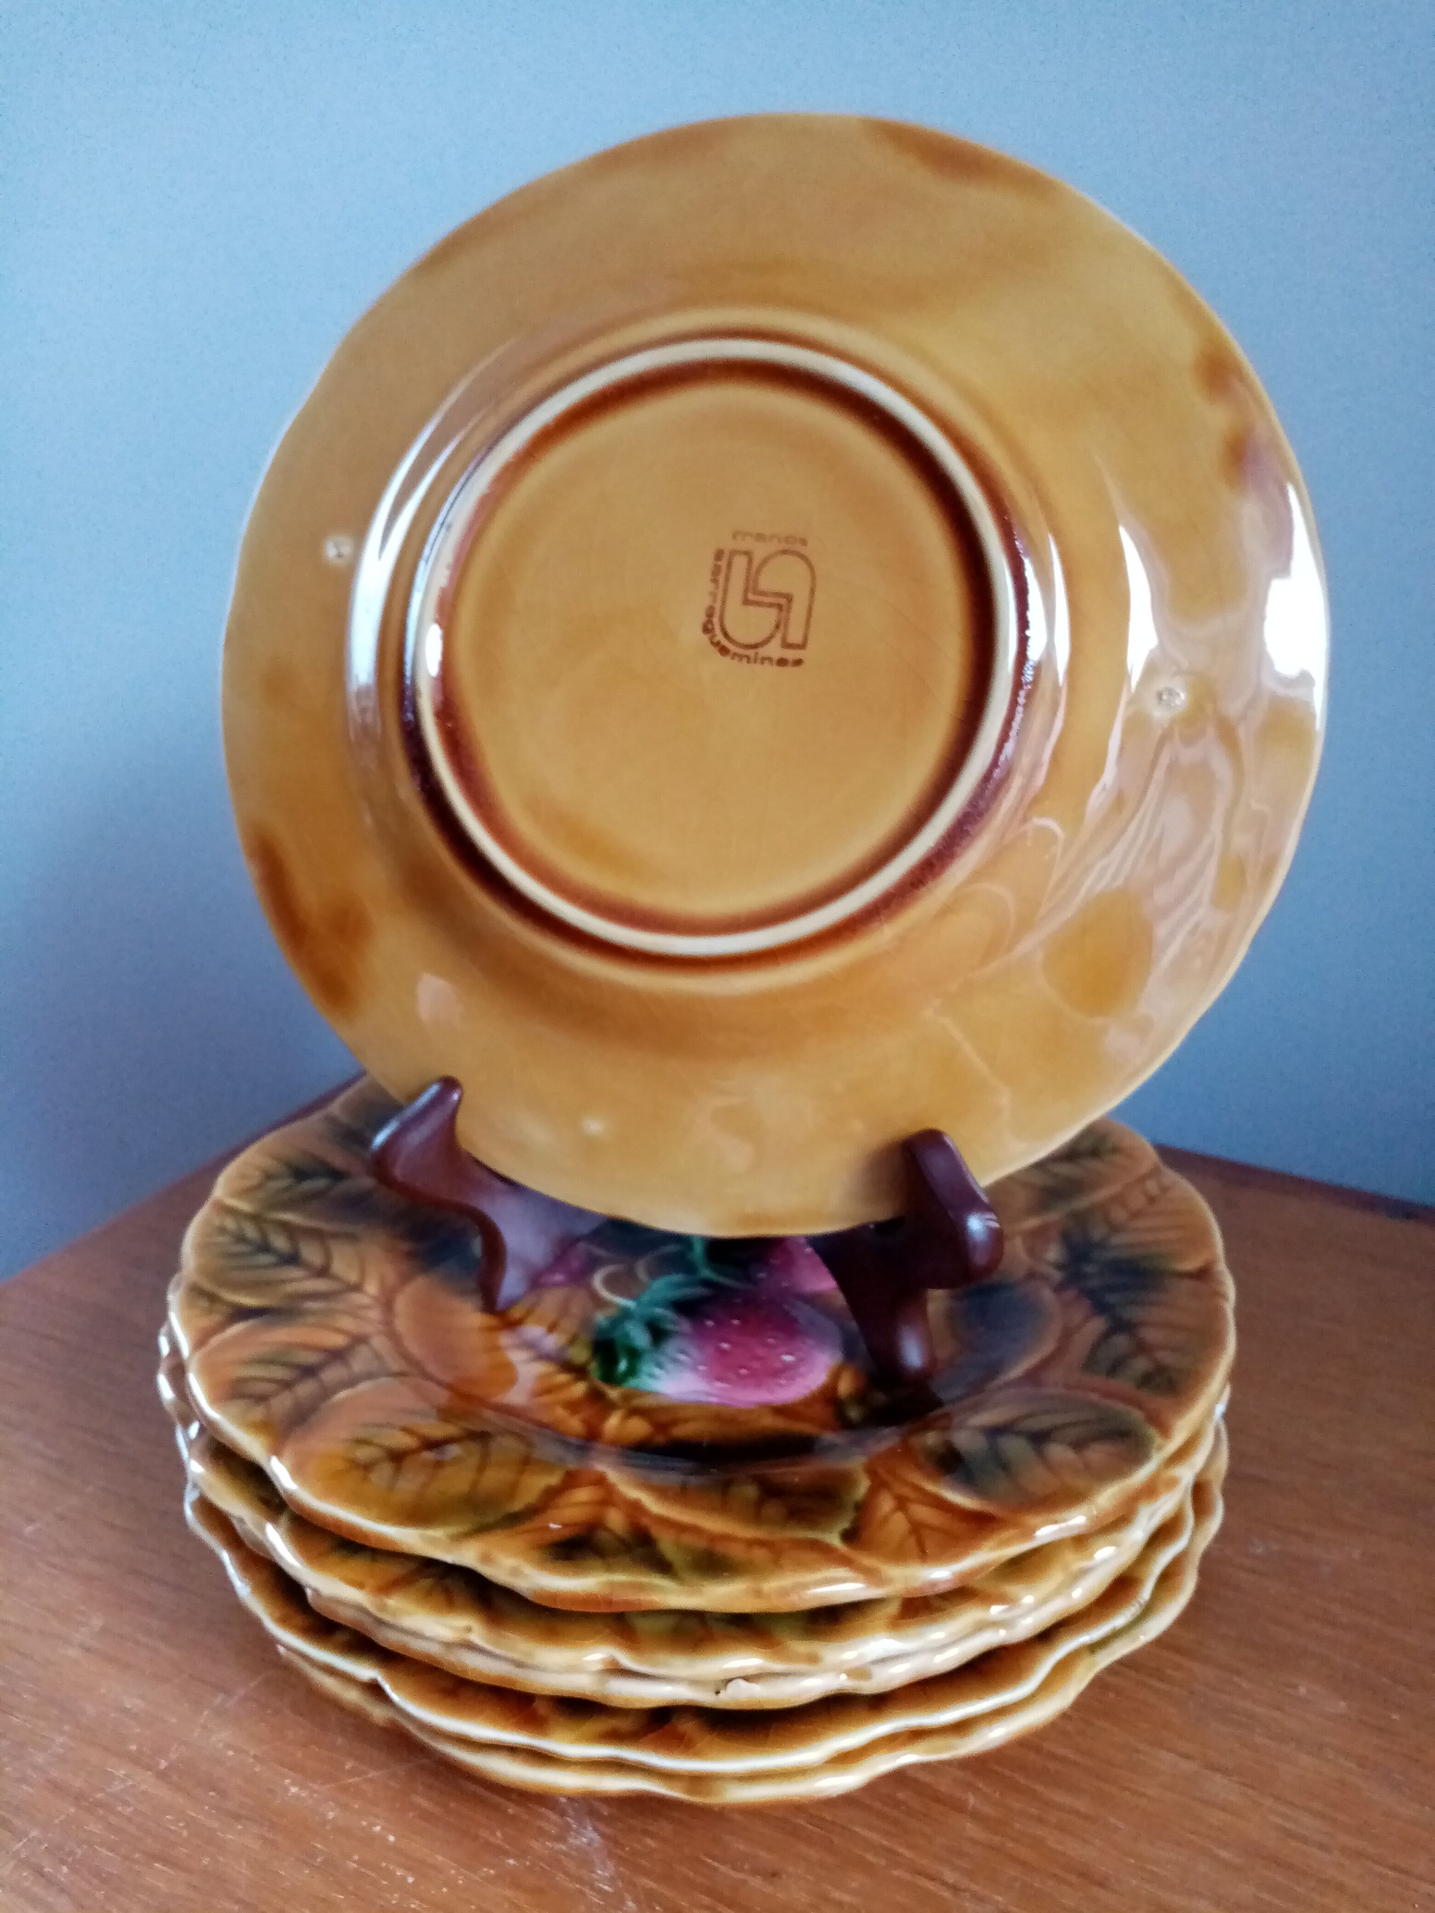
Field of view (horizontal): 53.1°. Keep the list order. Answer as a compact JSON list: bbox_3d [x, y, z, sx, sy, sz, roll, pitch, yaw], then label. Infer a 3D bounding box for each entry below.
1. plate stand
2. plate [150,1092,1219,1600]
[{"bbox_3d":[0.002,0.002,0.268,0.107,0.130,0.098,6,22,13],"label":"plate stand"},{"bbox_3d":[-0.002,0.059,0.286,0.199,0.023,0.199,1,21,0],"label":"plate"}]

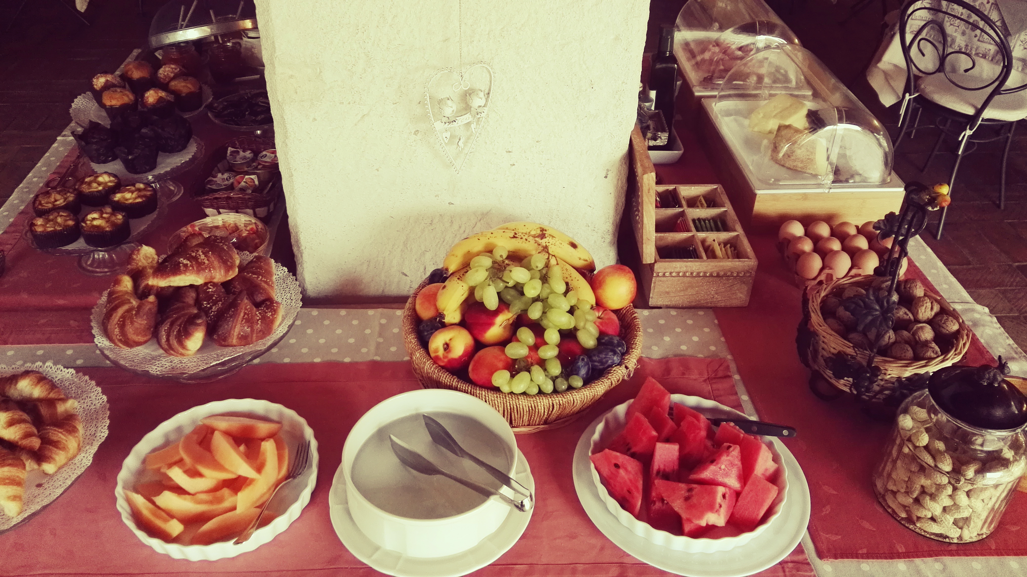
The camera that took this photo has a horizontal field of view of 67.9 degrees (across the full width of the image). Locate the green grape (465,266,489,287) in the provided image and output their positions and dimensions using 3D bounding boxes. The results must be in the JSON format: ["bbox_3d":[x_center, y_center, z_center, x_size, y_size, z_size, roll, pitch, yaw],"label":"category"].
[{"bbox_3d":[-0.051,-0.017,1.055,0.034,0.024,0.024,-24,2,3],"label":"green grape"}]

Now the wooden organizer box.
[{"bbox_3d":[0.294,-0.146,1.325,0.201,0.240,0.273,0,35,0],"label":"wooden organizer box"}]

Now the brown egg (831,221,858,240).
[{"bbox_3d":[0.599,-0.096,1.377,0.045,0.056,0.045,0,35,0],"label":"brown egg"}]

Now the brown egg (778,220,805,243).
[{"bbox_3d":[0.515,-0.101,1.414,0.044,0.056,0.044,2,35,0],"label":"brown egg"}]

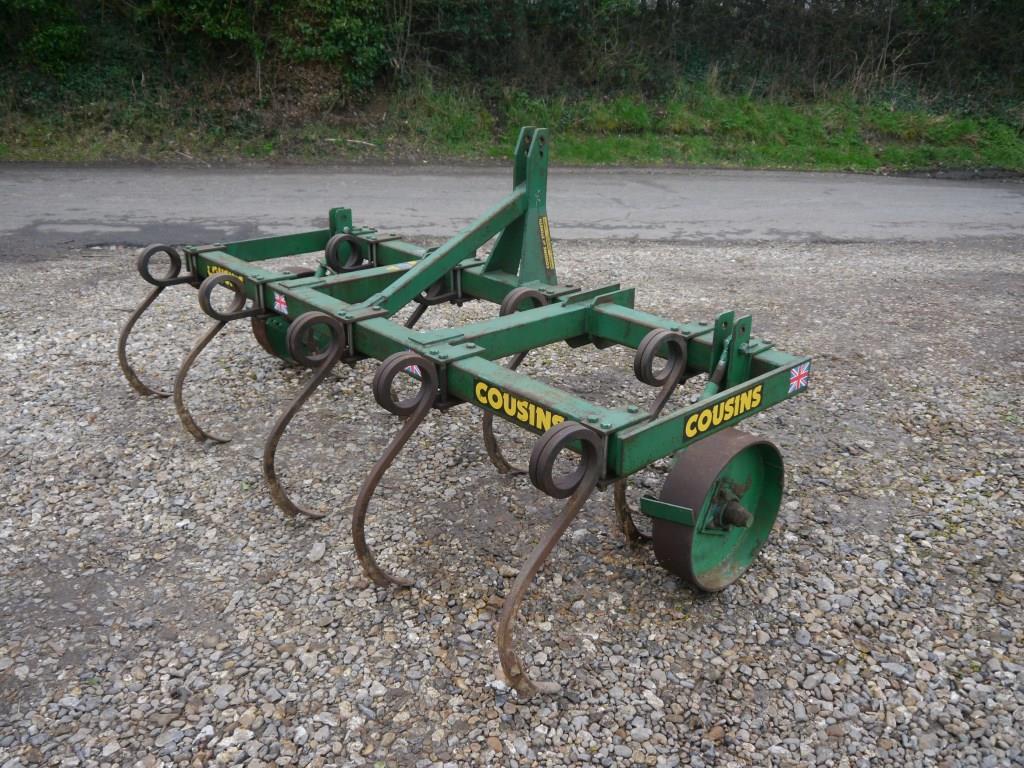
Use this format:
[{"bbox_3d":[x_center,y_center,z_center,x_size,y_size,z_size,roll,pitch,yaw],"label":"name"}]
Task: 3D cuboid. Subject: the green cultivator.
[{"bbox_3d":[-0.411,-0.275,3.200,1.394,1.335,2.781,-18,28,-38],"label":"green cultivator"}]

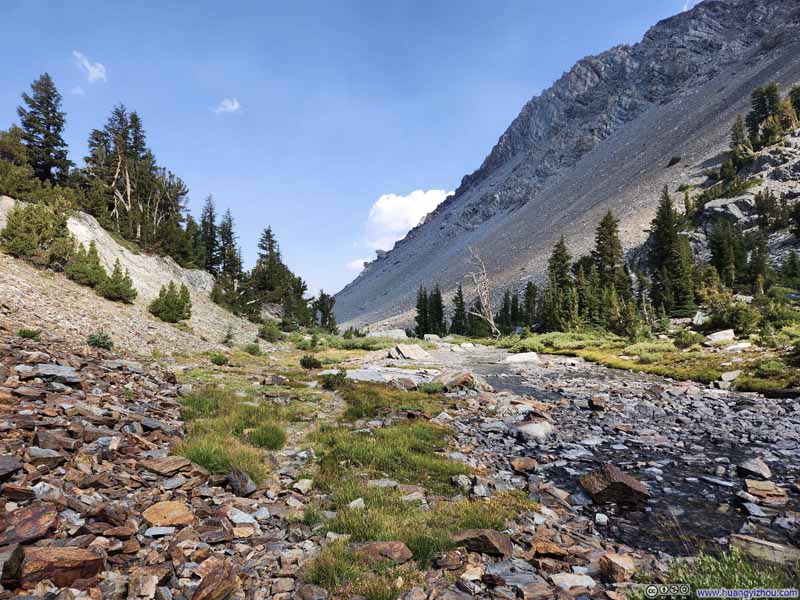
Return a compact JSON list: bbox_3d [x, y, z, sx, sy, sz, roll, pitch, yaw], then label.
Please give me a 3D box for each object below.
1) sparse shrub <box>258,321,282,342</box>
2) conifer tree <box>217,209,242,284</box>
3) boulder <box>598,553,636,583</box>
[{"bbox_3d":[-6.822,1.659,28.000,1.228,1.159,1.228,0,-1,-14],"label":"sparse shrub"},{"bbox_3d":[-13.473,-4.228,42.000,1.952,6.006,1.849,0,-1,0],"label":"conifer tree"},{"bbox_3d":[1.289,1.585,3.150,0.220,0.120,0.180,0,-1,0],"label":"boulder"}]

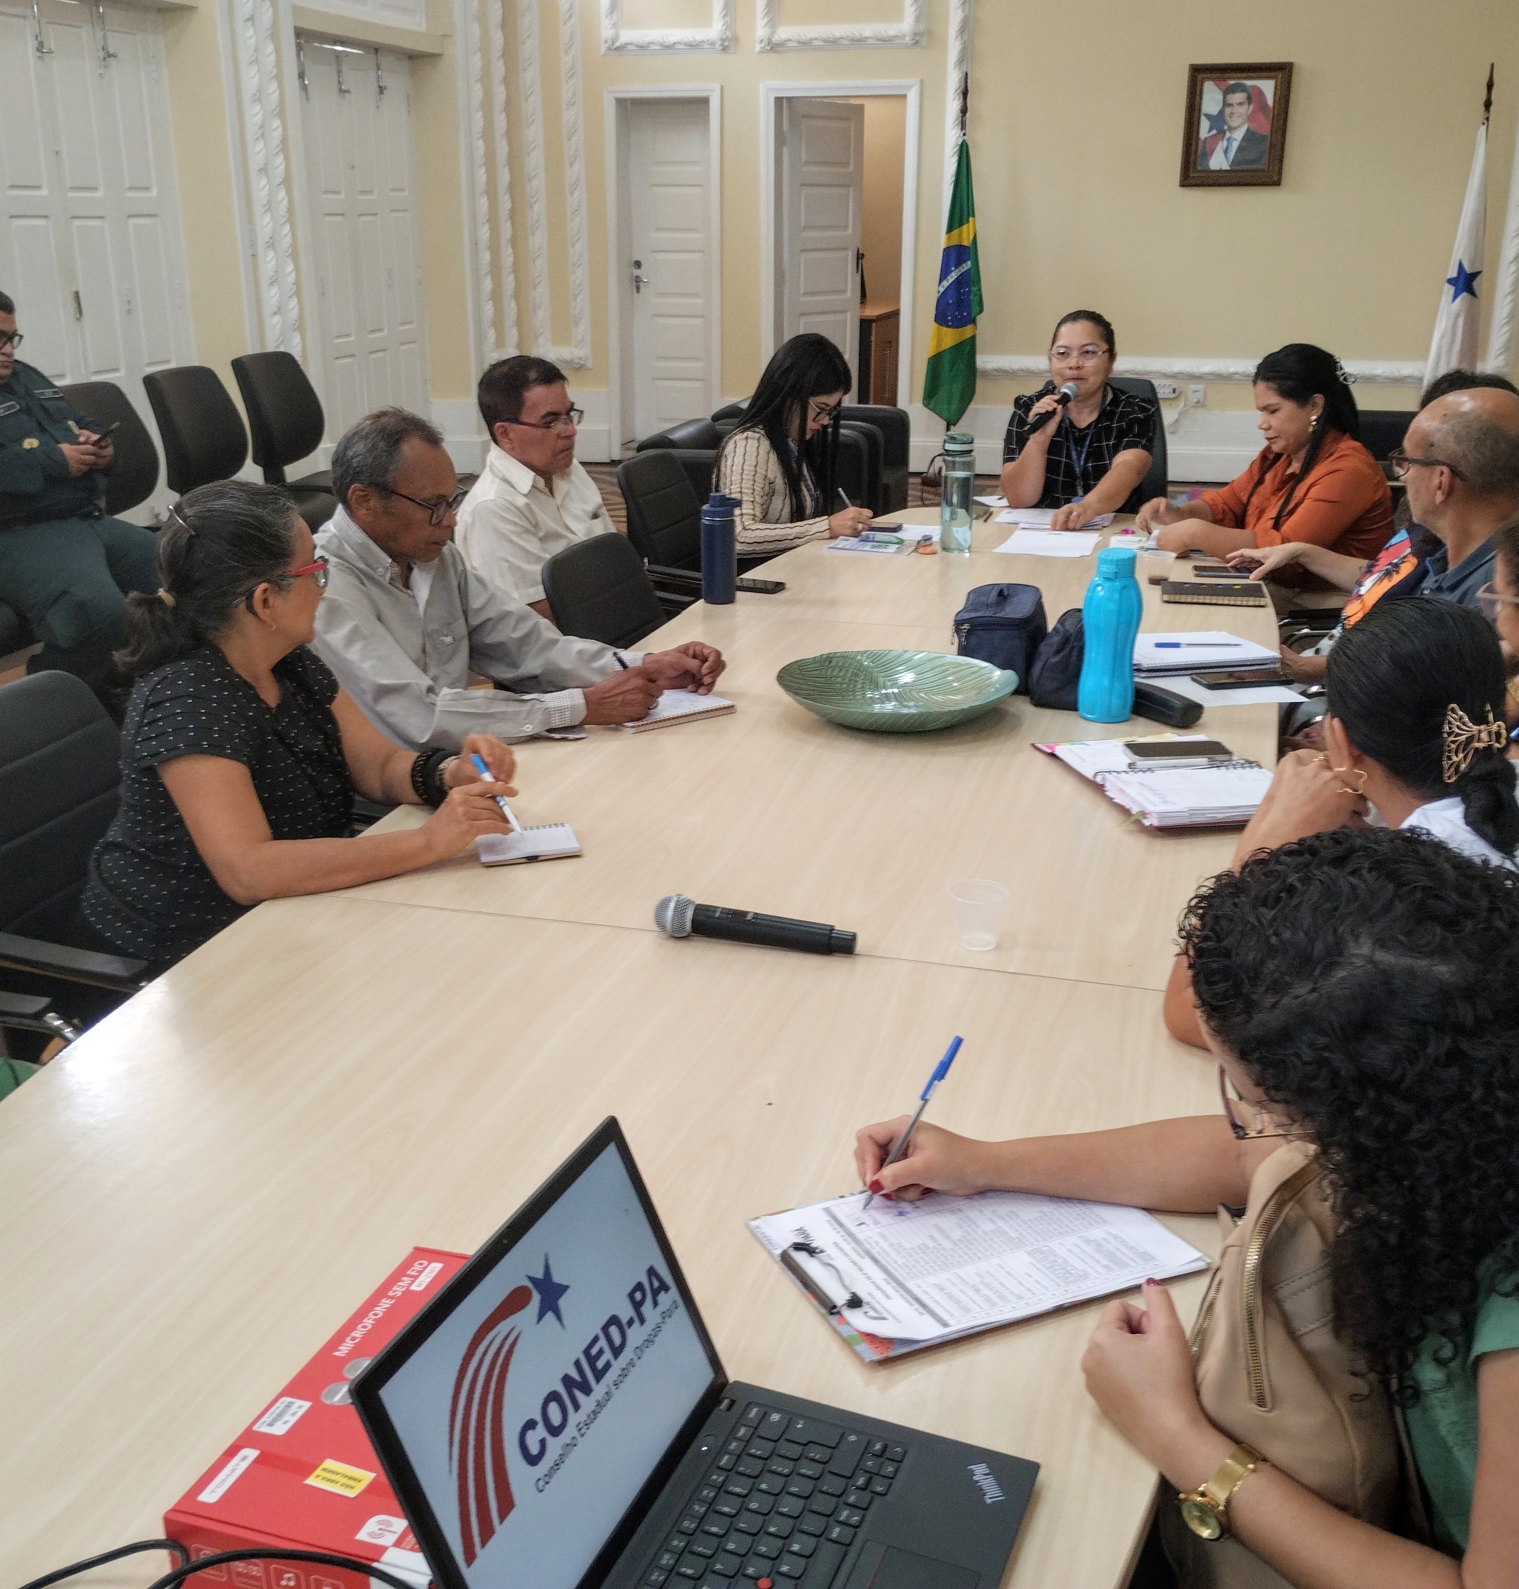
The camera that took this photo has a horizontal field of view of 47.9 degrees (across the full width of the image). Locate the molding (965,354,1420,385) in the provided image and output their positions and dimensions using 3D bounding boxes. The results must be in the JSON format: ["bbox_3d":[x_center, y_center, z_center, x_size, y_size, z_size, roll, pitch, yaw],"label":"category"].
[{"bbox_3d":[2.589,-2.485,10.023,2.902,0.120,0.050,4,19,11],"label":"molding"}]

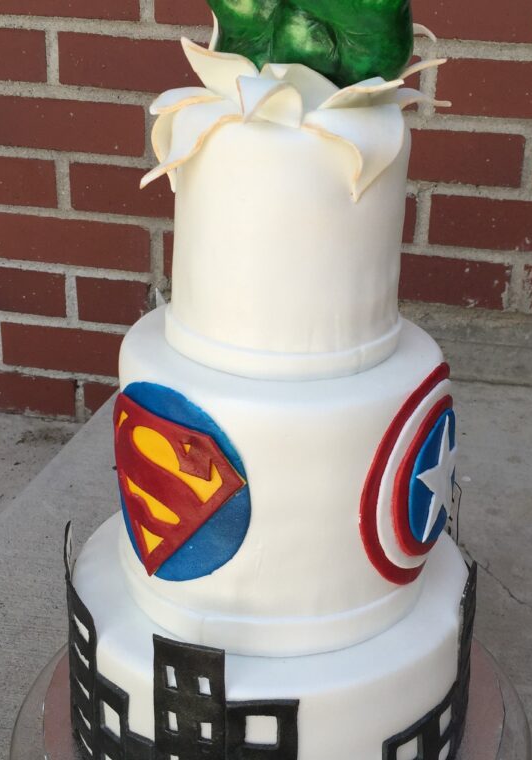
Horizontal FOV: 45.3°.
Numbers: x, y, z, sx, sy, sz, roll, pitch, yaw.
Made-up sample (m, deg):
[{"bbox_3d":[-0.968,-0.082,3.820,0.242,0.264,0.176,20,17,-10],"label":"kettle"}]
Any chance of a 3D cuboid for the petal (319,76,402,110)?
[{"bbox_3d":[0.046,-0.136,0.302,0.036,0.015,0.022,15,26,29],"label":"petal"}]

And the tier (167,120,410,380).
[{"bbox_3d":[0.010,-0.080,0.349,0.132,0.116,0.132,1,23,0],"label":"tier"}]

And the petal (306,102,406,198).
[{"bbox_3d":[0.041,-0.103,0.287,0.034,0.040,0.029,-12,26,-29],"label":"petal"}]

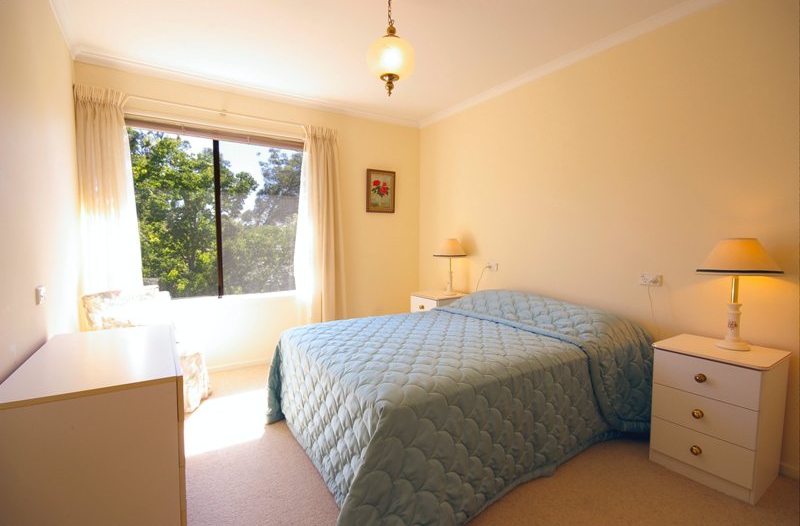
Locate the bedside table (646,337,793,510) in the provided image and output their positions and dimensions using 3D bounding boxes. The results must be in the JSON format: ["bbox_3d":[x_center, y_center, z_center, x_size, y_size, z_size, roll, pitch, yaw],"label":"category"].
[{"bbox_3d":[1.576,0.726,1.771,0.425,0.600,0.415,-2,4,-34],"label":"bedside table"}]

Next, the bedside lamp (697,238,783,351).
[{"bbox_3d":[1.639,0.155,1.737,0.310,0.550,0.310,-2,4,-34],"label":"bedside lamp"}]

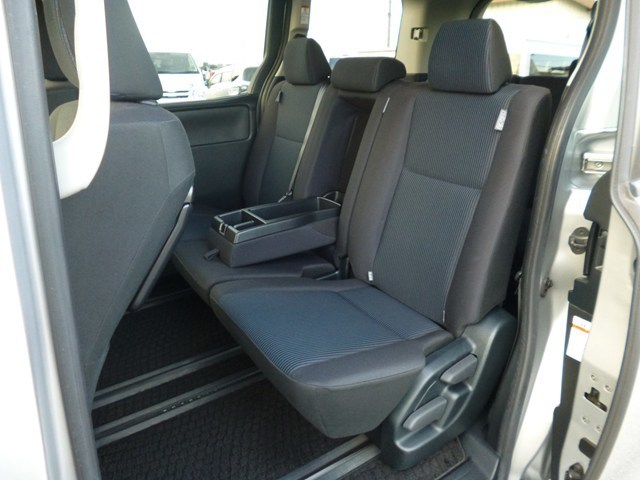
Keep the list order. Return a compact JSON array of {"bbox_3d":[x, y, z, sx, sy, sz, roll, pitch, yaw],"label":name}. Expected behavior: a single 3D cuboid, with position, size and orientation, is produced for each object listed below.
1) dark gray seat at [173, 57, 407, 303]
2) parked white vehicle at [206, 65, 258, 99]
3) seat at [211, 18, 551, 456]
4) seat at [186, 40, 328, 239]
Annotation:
[{"bbox_3d":[-0.109,-0.141,1.570,0.850,0.900,0.415,-13,25,-30],"label":"dark gray seat"},{"bbox_3d":[-2.579,-5.067,14.591,1.730,1.500,4.350,-8,23,-19],"label":"parked white vehicle"},{"bbox_3d":[0.144,-0.030,1.188,0.850,1.068,0.564,-13,25,-30],"label":"seat"},{"bbox_3d":[-0.341,-0.306,1.894,0.850,1.053,0.484,-13,25,-30],"label":"seat"}]

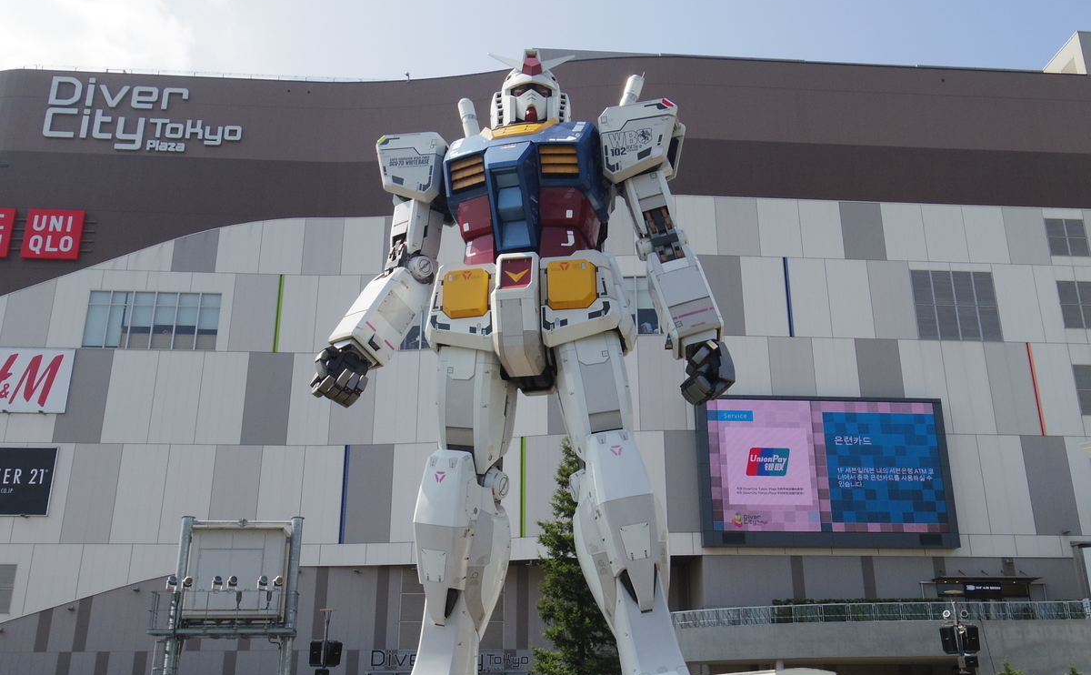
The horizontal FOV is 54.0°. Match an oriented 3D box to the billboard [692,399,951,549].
[{"bbox_3d":[13.967,6.731,53.715,12.779,7.593,0.700,1,-21,-4],"label":"billboard"}]

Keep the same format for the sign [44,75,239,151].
[{"bbox_3d":[-23.448,-12.944,62.965,11.392,4.953,0.350,1,-21,-3],"label":"sign"}]

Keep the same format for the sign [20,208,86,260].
[{"bbox_3d":[-27.368,-5.697,59.691,3.051,2.988,0.250,1,-21,-4],"label":"sign"}]

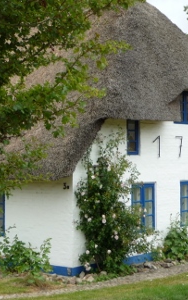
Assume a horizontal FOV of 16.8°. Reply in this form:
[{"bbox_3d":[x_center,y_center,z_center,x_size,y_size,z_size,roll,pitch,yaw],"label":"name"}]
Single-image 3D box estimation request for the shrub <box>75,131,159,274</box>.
[{"bbox_3d":[0.557,1.181,14.444,0.750,3.170,2.300,-1,-1,42],"label":"shrub"}]

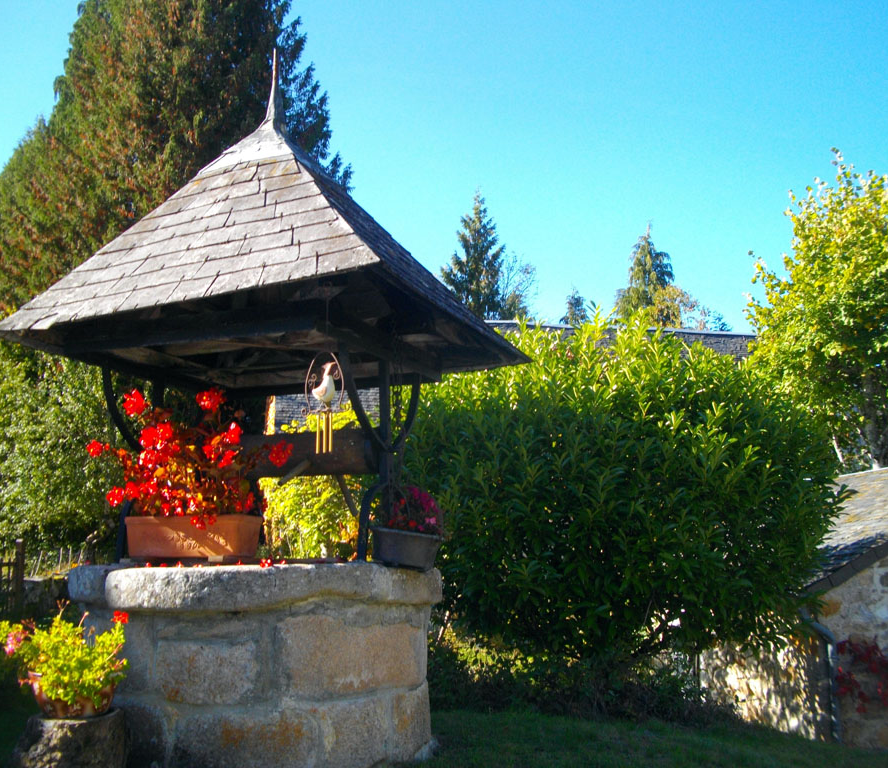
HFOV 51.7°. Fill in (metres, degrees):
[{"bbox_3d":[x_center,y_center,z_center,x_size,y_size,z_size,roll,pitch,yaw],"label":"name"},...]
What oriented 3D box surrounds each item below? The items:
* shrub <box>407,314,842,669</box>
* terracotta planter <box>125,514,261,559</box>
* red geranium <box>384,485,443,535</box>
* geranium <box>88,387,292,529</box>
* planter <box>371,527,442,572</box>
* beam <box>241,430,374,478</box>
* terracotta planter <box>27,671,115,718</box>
[{"bbox_3d":[1.373,0.812,7.054,3.150,2.600,2.700,-3,-12,11],"label":"shrub"},{"bbox_3d":[-0.980,0.596,3.586,0.525,0.170,0.165,-5,-13,17],"label":"terracotta planter"},{"bbox_3d":[-0.131,0.514,3.695,0.225,0.190,0.200,2,-13,-15],"label":"red geranium"},{"bbox_3d":[-1.008,0.292,3.645,0.680,0.520,0.440,-5,-13,17],"label":"geranium"},{"bbox_3d":[-0.146,0.663,3.662,0.265,0.150,0.180,8,-12,-13],"label":"planter"},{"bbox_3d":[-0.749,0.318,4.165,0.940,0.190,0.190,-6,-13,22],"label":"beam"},{"bbox_3d":[-1.263,1.053,3.110,0.300,0.150,0.300,4,-13,-21],"label":"terracotta planter"}]

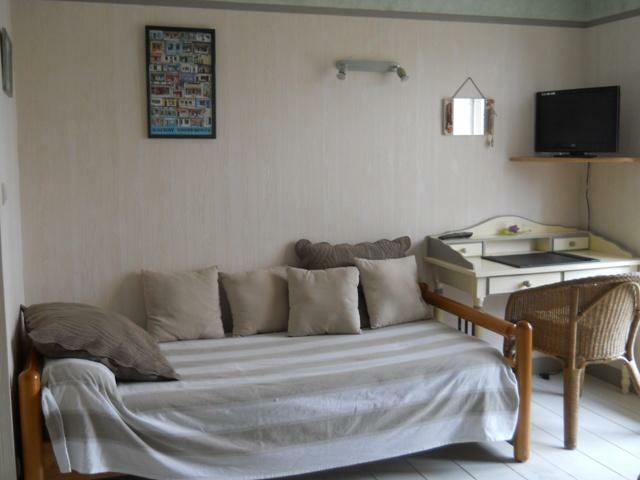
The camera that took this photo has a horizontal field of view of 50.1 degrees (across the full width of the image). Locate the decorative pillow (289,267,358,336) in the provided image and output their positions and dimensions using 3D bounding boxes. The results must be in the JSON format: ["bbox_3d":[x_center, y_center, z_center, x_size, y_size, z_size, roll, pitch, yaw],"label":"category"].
[{"bbox_3d":[0.023,0.319,3.550,0.365,0.360,0.130,-1,-16,-4],"label":"decorative pillow"}]

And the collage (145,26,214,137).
[{"bbox_3d":[-0.705,-0.800,3.493,0.346,0.558,0.022,-3,7,-18],"label":"collage"}]

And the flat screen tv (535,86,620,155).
[{"bbox_3d":[1.417,-0.637,3.790,0.130,0.375,0.515,-6,9,-38],"label":"flat screen tv"}]

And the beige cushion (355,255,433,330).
[{"bbox_3d":[0.400,0.280,3.720,0.360,0.360,0.130,-3,-25,-18],"label":"beige cushion"}]

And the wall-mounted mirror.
[{"bbox_3d":[0.863,-0.724,4.008,0.311,0.222,0.025,-3,7,-18],"label":"wall-mounted mirror"}]

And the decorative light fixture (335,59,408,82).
[{"bbox_3d":[0.292,-0.931,3.754,0.400,0.119,0.110,-3,7,-18],"label":"decorative light fixture"}]

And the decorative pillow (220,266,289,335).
[{"bbox_3d":[-0.317,0.317,3.580,0.360,0.360,0.130,-3,-25,-20],"label":"decorative pillow"}]

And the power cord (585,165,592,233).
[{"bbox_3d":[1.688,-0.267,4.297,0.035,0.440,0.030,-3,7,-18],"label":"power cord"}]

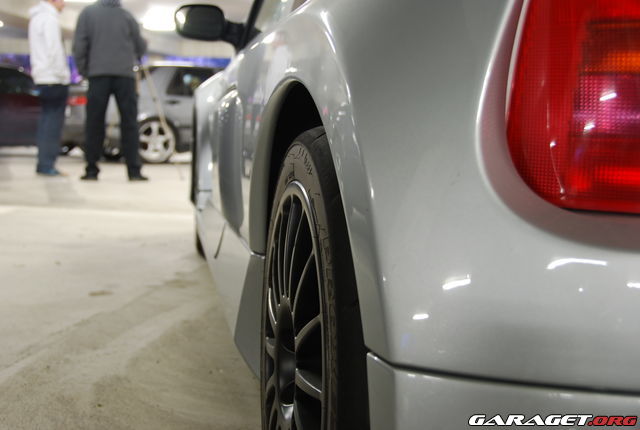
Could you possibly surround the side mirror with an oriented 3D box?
[{"bbox_3d":[-0.423,-0.681,2.900,0.182,0.122,0.100,-2,8,-15],"label":"side mirror"}]

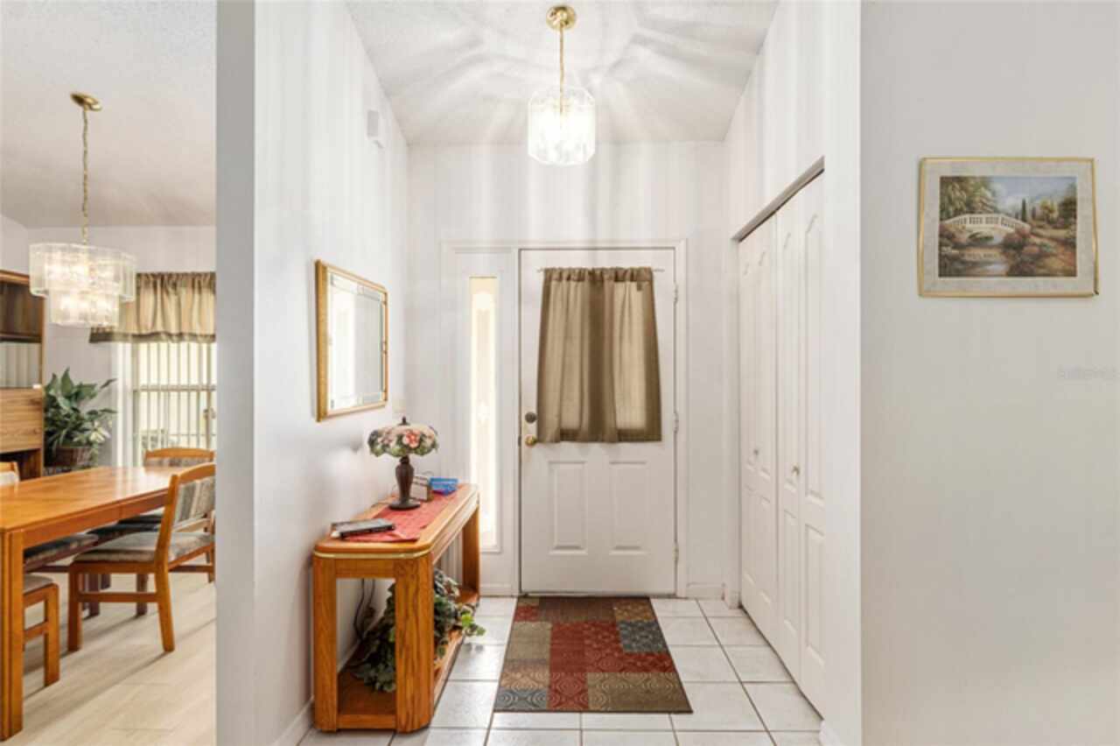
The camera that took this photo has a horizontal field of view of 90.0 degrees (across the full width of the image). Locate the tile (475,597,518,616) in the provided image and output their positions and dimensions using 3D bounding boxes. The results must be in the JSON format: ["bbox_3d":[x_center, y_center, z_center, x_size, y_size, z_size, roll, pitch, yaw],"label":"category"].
[{"bbox_3d":[-0.403,1.304,3.113,0.319,0.010,0.238,0,0,1],"label":"tile"}]

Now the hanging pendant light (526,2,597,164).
[{"bbox_3d":[0.007,-1.262,2.443,0.295,0.625,0.295,0,0,1],"label":"hanging pendant light"}]

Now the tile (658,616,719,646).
[{"bbox_3d":[0.606,1.303,2.821,0.329,0.010,0.315,0,0,1],"label":"tile"}]

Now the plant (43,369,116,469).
[{"bbox_3d":[-3.474,0.324,4.029,0.480,0.700,0.430,0,0,1],"label":"plant"}]

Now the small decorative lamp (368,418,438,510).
[{"bbox_3d":[-0.737,0.416,2.633,0.328,0.416,0.328,0,0,1],"label":"small decorative lamp"}]

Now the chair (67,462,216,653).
[{"bbox_3d":[-2.059,0.885,2.865,0.550,0.850,0.470,0,0,1],"label":"chair"}]

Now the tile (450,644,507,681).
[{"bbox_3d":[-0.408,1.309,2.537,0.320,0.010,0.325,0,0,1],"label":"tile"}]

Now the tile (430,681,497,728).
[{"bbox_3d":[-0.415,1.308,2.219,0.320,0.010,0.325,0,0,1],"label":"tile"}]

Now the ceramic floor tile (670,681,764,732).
[{"bbox_3d":[0.591,1.305,2.192,0.339,0.010,0.315,0,0,1],"label":"ceramic floor tile"}]

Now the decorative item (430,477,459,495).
[{"bbox_3d":[-0.629,0.615,3.051,0.120,0.074,0.100,0,0,36],"label":"decorative item"}]

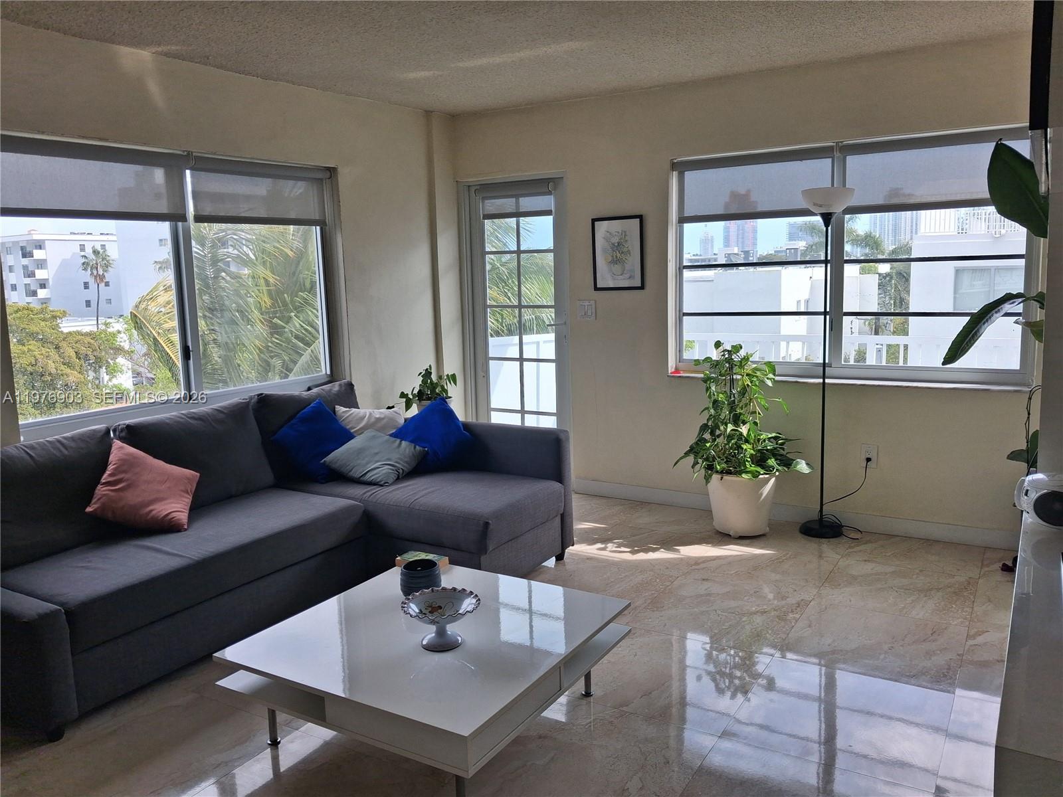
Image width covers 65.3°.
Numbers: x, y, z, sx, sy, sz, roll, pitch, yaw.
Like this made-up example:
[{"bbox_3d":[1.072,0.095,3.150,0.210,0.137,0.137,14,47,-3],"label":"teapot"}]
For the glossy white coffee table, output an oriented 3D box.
[{"bbox_3d":[-0.308,0.885,2.692,0.950,0.310,0.950,4,11,31],"label":"glossy white coffee table"}]

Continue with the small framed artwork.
[{"bbox_3d":[0.504,-0.851,4.881,0.332,0.427,0.020,4,11,31],"label":"small framed artwork"}]

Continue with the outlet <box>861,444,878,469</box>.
[{"bbox_3d":[1.758,0.303,4.314,0.073,0.118,0.012,4,11,31],"label":"outlet"}]

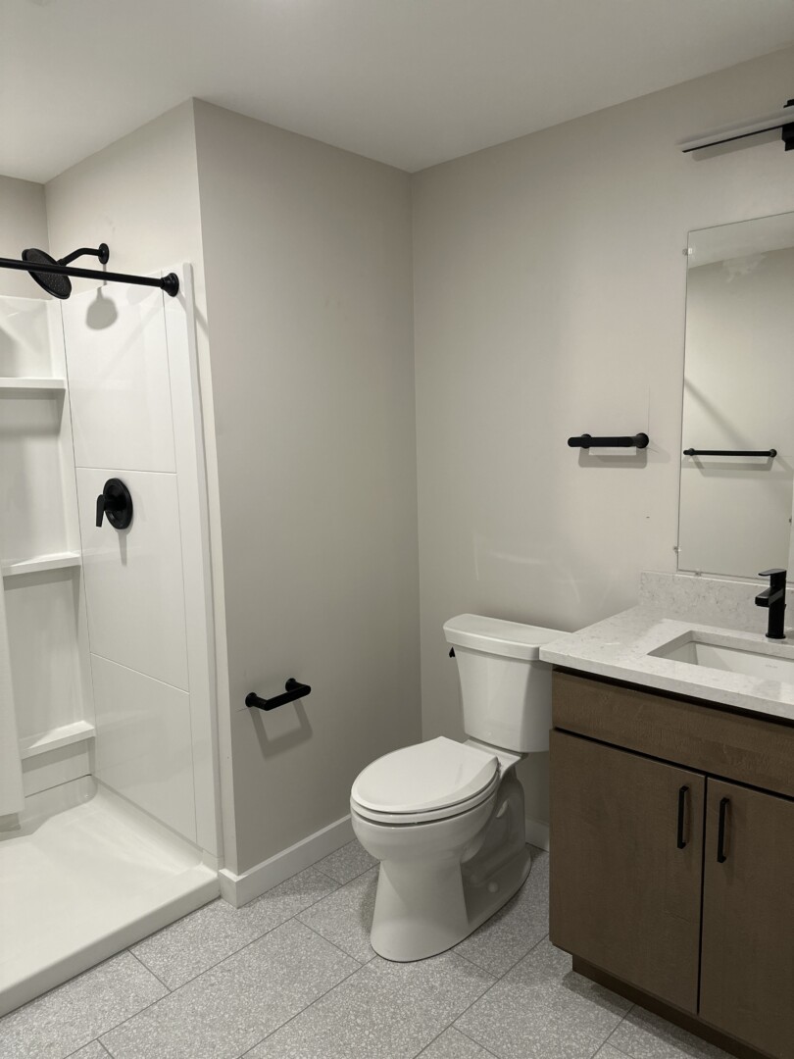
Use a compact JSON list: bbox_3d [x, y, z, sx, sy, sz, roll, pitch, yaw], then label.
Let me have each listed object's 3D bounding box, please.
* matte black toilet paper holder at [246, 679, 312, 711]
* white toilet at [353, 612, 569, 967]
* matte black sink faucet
[{"bbox_3d":[-0.361,0.513,2.265,0.082,0.045,0.195,6,11,43],"label":"matte black toilet paper holder"},{"bbox_3d":[0.174,0.750,2.242,0.466,0.783,0.765,6,11,43],"label":"white toilet"},{"bbox_3d":[0.917,0.190,1.794,0.045,0.168,0.138,6,11,43],"label":"matte black sink faucet"}]

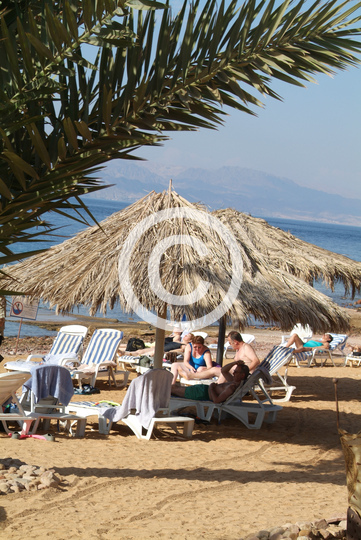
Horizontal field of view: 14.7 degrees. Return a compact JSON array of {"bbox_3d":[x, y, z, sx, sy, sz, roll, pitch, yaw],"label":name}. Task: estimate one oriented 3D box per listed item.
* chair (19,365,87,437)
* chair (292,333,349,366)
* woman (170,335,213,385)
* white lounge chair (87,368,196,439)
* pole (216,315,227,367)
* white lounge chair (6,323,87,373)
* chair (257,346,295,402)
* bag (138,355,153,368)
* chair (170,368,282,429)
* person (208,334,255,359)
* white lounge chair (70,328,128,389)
[{"bbox_3d":[-1.856,1.592,18.345,0.700,0.880,1.860,5,3,-23],"label":"chair"},{"bbox_3d":[2.893,1.731,30.893,1.800,0.760,0.700,3,3,-43],"label":"chair"},{"bbox_3d":[0.237,1.608,22.593,0.750,1.000,0.650,6,3,14],"label":"woman"},{"bbox_3d":[-0.769,1.691,18.708,1.860,0.880,0.700,8,3,43],"label":"white lounge chair"},{"bbox_3d":[0.745,0.633,23.347,0.110,2.450,0.110,6,3,0],"label":"pole"},{"bbox_3d":[-2.235,1.381,23.064,0.700,0.920,1.860,7,3,28],"label":"white lounge chair"},{"bbox_3d":[0.958,1.701,23.228,1.860,0.920,0.700,4,3,-34],"label":"chair"},{"bbox_3d":[-0.595,1.547,23.392,0.230,0.240,0.180,7,3,17],"label":"bag"},{"bbox_3d":[0.484,1.756,20.631,1.860,0.880,0.700,7,3,21],"label":"chair"},{"bbox_3d":[0.790,1.607,22.493,0.800,1.120,0.550,4,3,-31],"label":"person"},{"bbox_3d":[-1.598,1.455,22.787,0.700,0.920,1.860,7,3,28],"label":"white lounge chair"}]

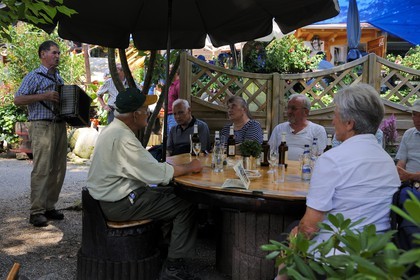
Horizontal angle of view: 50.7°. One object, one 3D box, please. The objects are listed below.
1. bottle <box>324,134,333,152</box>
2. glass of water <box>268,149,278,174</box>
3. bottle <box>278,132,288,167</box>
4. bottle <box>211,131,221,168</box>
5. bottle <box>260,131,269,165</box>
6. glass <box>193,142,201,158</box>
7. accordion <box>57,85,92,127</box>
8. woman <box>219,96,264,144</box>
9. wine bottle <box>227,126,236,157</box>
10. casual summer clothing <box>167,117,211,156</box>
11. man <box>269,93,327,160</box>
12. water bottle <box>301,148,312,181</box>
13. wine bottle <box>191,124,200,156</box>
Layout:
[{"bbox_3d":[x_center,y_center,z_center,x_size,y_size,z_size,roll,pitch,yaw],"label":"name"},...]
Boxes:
[{"bbox_3d":[0.838,0.095,3.142,0.067,0.265,0.067,2,5,0],"label":"bottle"},{"bbox_3d":[0.429,0.143,2.980,0.067,0.166,0.067,2,5,0],"label":"glass of water"},{"bbox_3d":[0.555,0.070,3.320,0.068,0.260,0.068,2,6,10],"label":"bottle"},{"bbox_3d":[0.040,0.080,3.034,0.067,0.272,0.067,1,6,1],"label":"bottle"},{"bbox_3d":[0.425,0.064,3.339,0.068,0.262,0.068,2,6,7],"label":"bottle"},{"bbox_3d":[-0.102,0.092,3.480,0.066,0.155,0.066,1,6,-2],"label":"glass"},{"bbox_3d":[-1.302,-0.332,4.270,0.200,0.320,0.400,3,-6,10],"label":"accordion"},{"bbox_3d":[0.246,0.252,3.908,0.500,1.271,0.780,3,5,9],"label":"woman"},{"bbox_3d":[0.192,0.011,3.830,0.068,0.262,0.068,2,6,3],"label":"wine bottle"},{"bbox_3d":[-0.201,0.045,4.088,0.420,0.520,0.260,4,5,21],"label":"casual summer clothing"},{"bbox_3d":[0.666,0.264,3.643,0.560,1.280,0.800,3,6,19],"label":"man"},{"bbox_3d":[0.615,0.141,2.804,0.063,0.220,0.063,3,6,12],"label":"water bottle"},{"bbox_3d":[-0.116,0.008,3.742,0.067,0.265,0.067,2,5,0],"label":"wine bottle"}]

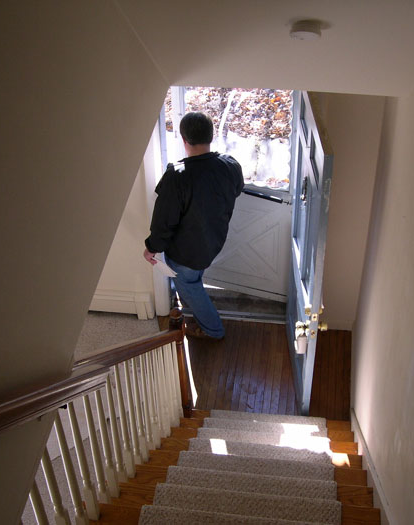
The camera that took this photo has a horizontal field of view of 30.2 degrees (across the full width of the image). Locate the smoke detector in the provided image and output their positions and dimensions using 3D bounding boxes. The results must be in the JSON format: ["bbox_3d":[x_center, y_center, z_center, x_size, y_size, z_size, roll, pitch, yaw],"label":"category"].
[{"bbox_3d":[0.323,-0.759,2.519,0.105,0.038,0.105,4,-1,7],"label":"smoke detector"}]

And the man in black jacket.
[{"bbox_3d":[-0.071,-0.214,5.174,0.620,1.760,0.580,-6,41,-4],"label":"man in black jacket"}]

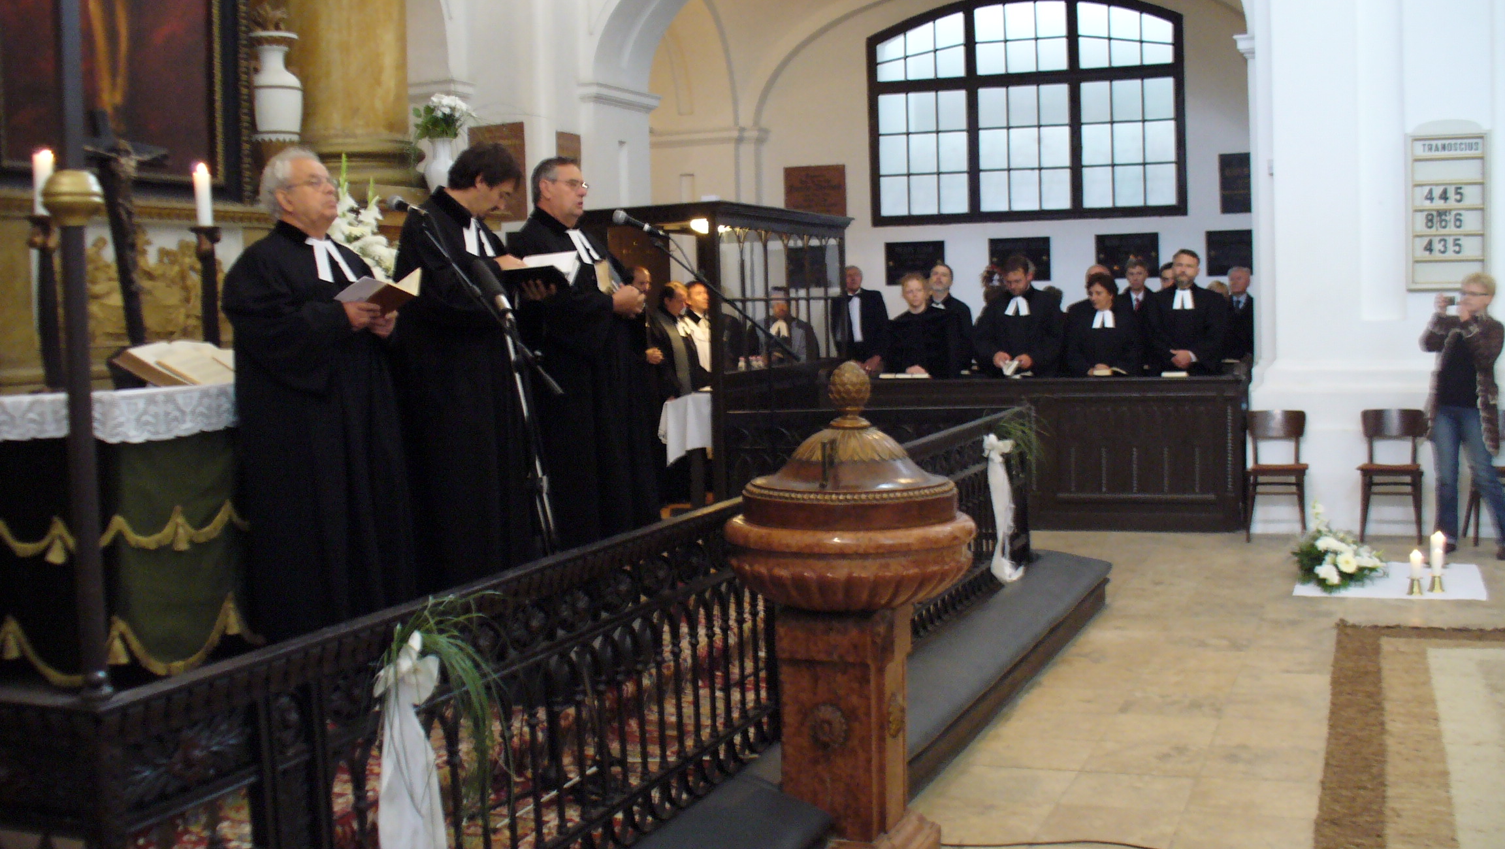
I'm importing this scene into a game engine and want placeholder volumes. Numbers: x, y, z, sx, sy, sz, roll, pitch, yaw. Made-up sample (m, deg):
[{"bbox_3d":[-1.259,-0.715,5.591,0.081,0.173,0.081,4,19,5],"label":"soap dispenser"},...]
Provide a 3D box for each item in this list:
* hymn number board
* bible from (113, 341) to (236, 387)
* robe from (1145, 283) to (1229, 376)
[{"bbox_3d":[4.348,-1.333,10.050,0.470,0.980,0.050,0,3,18],"label":"hymn number board"},{"bbox_3d":[-2.181,-0.213,6.373,0.350,0.080,0.490,27,13,17],"label":"bible"},{"bbox_3d":[3.024,-0.220,11.136,0.610,1.501,0.360,0,4,21],"label":"robe"}]

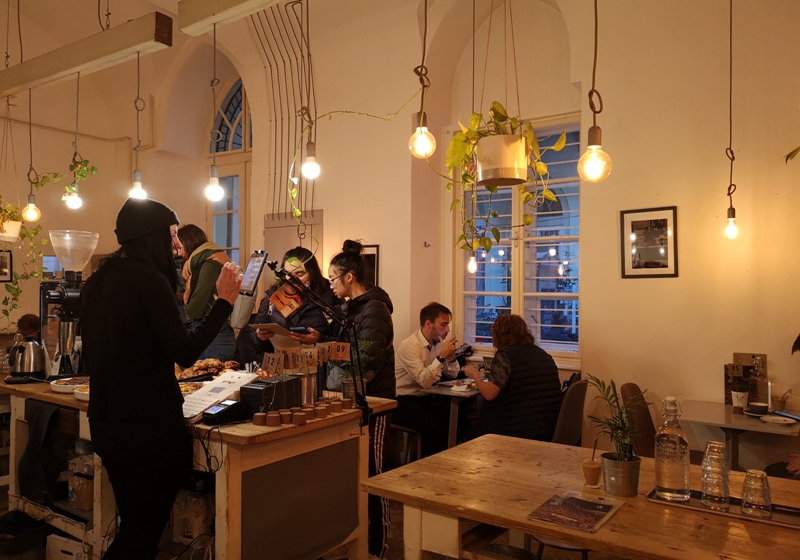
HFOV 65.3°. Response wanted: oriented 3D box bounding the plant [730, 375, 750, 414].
[{"bbox_3d":[1.836,0.610,3.364,0.085,0.187,0.085,-1,-2,37],"label":"plant"}]

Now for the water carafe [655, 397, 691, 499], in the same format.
[{"bbox_3d":[0.812,0.499,1.859,0.096,0.298,0.096,-1,-2,37],"label":"water carafe"}]

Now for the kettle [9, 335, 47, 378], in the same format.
[{"bbox_3d":[-1.806,0.373,3.043,0.155,0.205,0.195,-1,-2,41],"label":"kettle"}]

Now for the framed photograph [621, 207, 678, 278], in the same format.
[{"bbox_3d":[1.530,-0.224,3.832,0.335,0.426,0.025,-1,-2,37],"label":"framed photograph"}]

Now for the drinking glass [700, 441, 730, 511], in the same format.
[{"bbox_3d":[0.896,0.555,1.774,0.075,0.181,0.075,-1,-2,37],"label":"drinking glass"}]

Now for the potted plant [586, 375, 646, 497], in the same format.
[{"bbox_3d":[0.677,0.479,1.936,0.170,0.350,0.155,-1,-2,37],"label":"potted plant"}]

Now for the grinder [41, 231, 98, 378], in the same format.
[{"bbox_3d":[-1.754,0.125,3.460,0.235,0.760,0.400,-1,-2,37],"label":"grinder"}]

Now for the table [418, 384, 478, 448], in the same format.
[{"bbox_3d":[0.362,1.090,4.218,0.620,0.750,0.620,-1,-2,37],"label":"table"}]

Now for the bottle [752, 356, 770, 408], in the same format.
[{"bbox_3d":[1.963,0.563,3.410,0.088,0.285,0.088,-1,-2,37],"label":"bottle"}]

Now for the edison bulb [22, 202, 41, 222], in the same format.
[{"bbox_3d":[-2.153,-0.393,3.650,0.095,0.120,0.095,-1,-2,37],"label":"edison bulb"}]

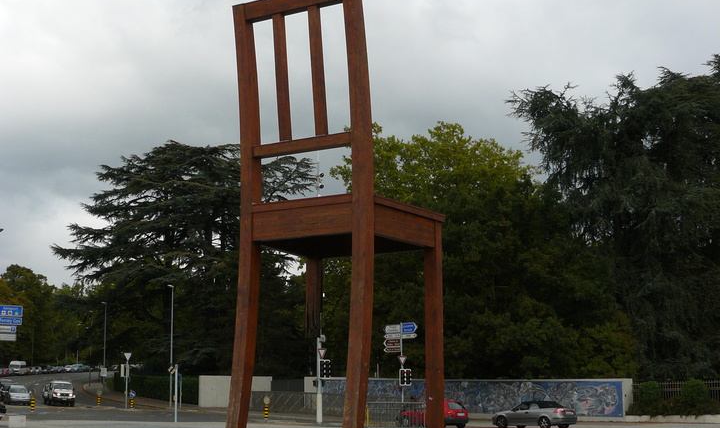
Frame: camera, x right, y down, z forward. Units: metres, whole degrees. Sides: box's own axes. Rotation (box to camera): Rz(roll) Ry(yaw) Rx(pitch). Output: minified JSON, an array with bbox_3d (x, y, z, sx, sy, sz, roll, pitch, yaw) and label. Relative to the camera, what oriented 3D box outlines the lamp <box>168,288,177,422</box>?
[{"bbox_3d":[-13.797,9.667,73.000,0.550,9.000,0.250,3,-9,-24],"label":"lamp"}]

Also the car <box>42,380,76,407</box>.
[{"bbox_3d":[-23.506,14.053,78.000,1.780,1.950,4.900,4,-10,-27],"label":"car"}]

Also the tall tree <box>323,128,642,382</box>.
[{"bbox_3d":[7.827,4.489,77.000,23.500,21.500,20.000,0,-9,0],"label":"tall tree"}]

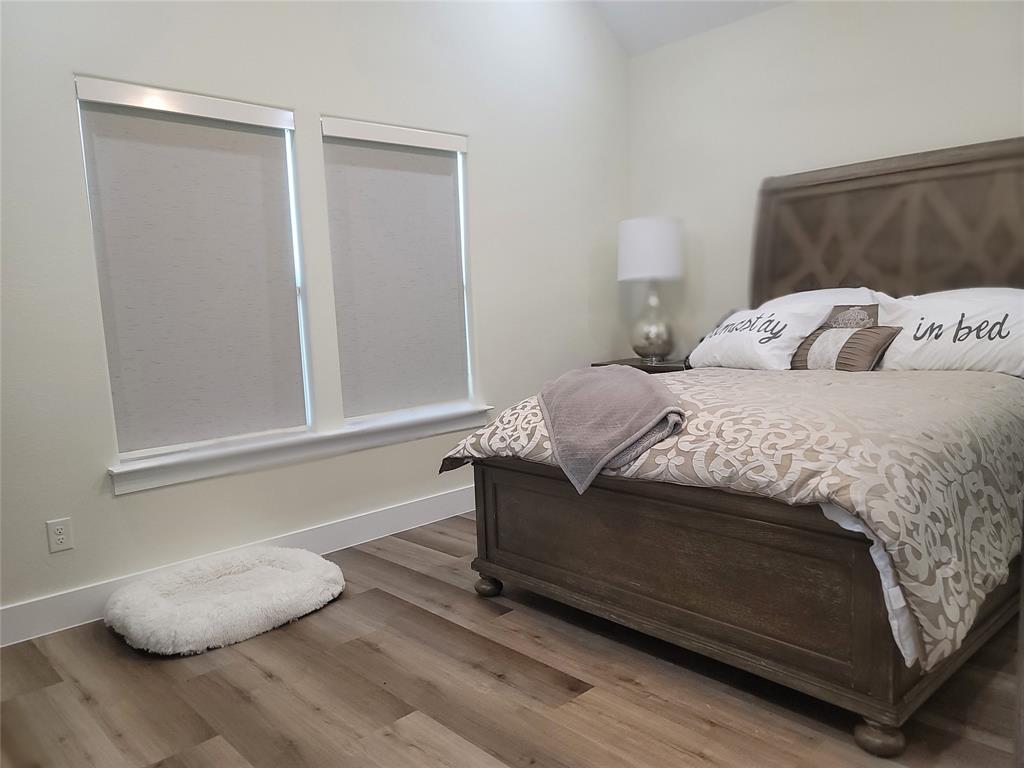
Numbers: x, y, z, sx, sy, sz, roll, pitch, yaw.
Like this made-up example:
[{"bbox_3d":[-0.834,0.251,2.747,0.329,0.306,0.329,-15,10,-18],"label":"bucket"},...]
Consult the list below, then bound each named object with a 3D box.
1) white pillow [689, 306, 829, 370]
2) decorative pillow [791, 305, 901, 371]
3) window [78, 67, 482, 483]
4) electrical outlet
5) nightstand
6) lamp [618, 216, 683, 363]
[{"bbox_3d":[1.358,-0.262,3.906,0.700,0.440,0.190,4,-33,47],"label":"white pillow"},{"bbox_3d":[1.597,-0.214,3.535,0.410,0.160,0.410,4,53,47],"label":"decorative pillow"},{"bbox_3d":[-0.911,-0.462,3.541,1.980,1.613,0.120,-8,8,-43],"label":"window"},{"bbox_3d":[-1.721,0.577,2.821,0.079,0.122,0.008,-8,8,-43],"label":"electrical outlet"},{"bbox_3d":[0.971,0.241,4.729,0.480,0.748,0.750,-8,8,-43],"label":"nightstand"},{"bbox_3d":[0.901,-0.596,4.743,0.414,0.920,0.414,-2,6,0],"label":"lamp"}]

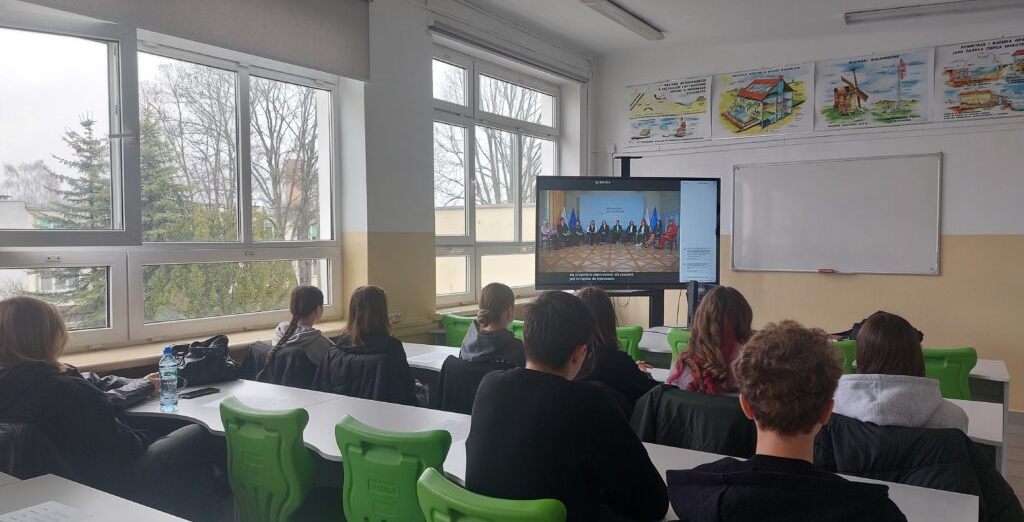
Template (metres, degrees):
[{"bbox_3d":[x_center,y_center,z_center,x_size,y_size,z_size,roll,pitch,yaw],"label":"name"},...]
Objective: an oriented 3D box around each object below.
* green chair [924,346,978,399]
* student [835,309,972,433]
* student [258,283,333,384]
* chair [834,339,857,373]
[{"bbox_3d":[2.269,0.886,3.908,0.450,0.870,0.510,1,2,27],"label":"green chair"},{"bbox_3d":[1.320,0.766,2.462,0.460,1.212,0.660,1,3,29],"label":"student"},{"bbox_3d":[-1.097,0.722,4.188,0.440,1.180,0.660,1,3,35],"label":"student"},{"bbox_3d":[1.825,0.876,4.226,0.450,0.870,0.510,1,3,29],"label":"chair"}]

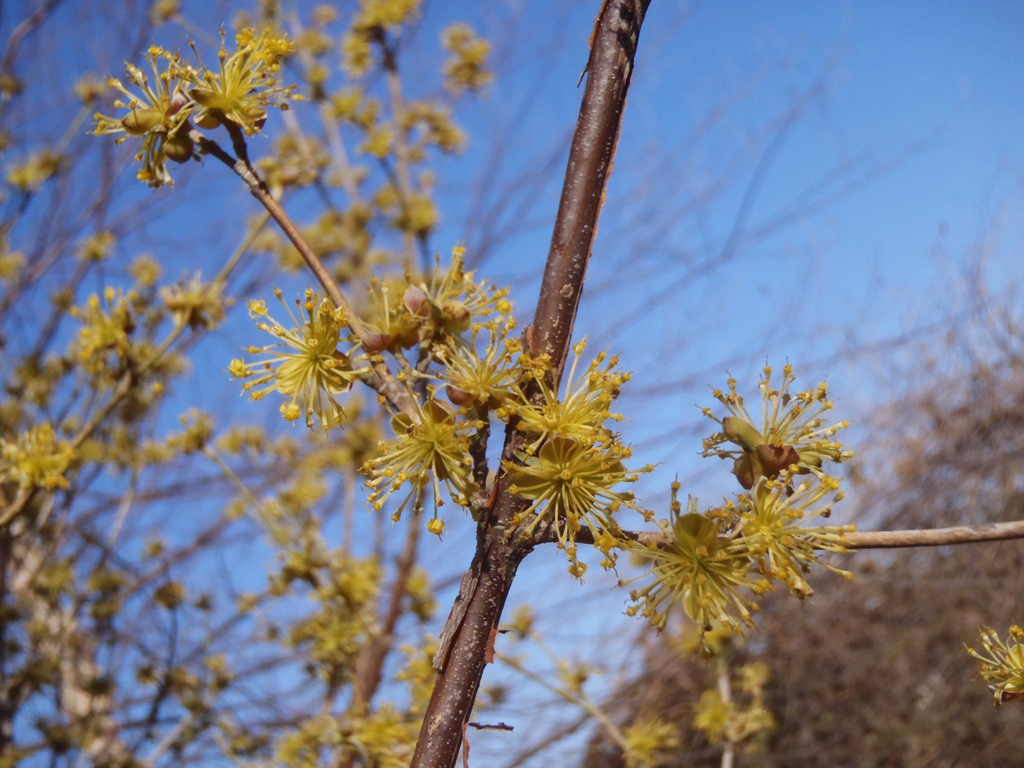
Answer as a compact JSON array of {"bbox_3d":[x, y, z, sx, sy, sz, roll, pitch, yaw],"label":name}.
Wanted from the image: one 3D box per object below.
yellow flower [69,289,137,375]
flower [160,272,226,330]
[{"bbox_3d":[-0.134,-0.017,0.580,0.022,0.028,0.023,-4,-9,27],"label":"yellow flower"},{"bbox_3d":[-0.108,-0.028,0.600,0.022,0.020,0.022,-1,-8,6],"label":"flower"}]

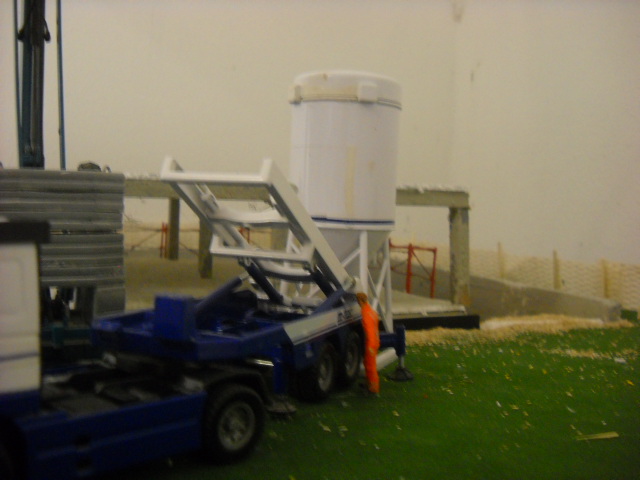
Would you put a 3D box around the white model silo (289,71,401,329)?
[{"bbox_3d":[0.010,-0.012,0.354,0.050,0.126,0.052,3,2,0],"label":"white model silo"}]

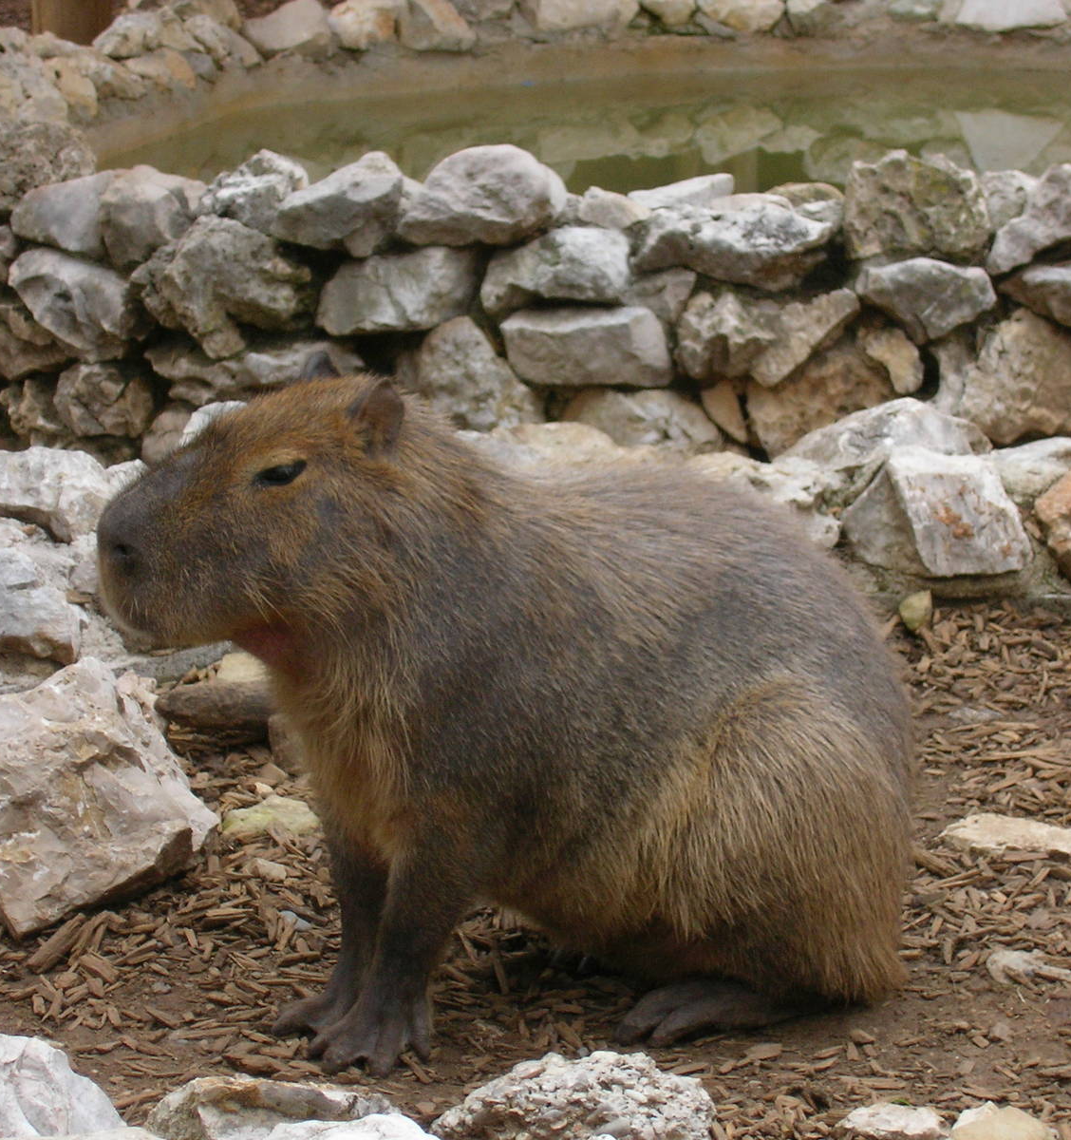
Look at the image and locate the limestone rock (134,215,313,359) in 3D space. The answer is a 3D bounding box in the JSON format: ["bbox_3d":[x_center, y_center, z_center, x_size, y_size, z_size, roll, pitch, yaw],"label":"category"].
[{"bbox_3d":[-0.466,-0.426,6.895,0.216,0.203,0.200,7,15,29],"label":"limestone rock"}]

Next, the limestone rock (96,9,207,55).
[{"bbox_3d":[-0.792,-1.107,9.480,0.210,0.100,0.160,-7,14,-29],"label":"limestone rock"}]

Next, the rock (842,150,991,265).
[{"bbox_3d":[0.656,-0.622,7.921,0.257,0.196,0.218,0,12,0],"label":"rock"}]

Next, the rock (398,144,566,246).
[{"bbox_3d":[-0.081,-0.576,7.088,0.245,0.145,0.190,2,12,10],"label":"rock"}]

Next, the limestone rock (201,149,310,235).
[{"bbox_3d":[-0.416,-0.564,6.863,0.120,0.119,0.150,7,15,27],"label":"limestone rock"}]

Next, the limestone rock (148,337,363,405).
[{"bbox_3d":[-0.417,-0.285,6.870,0.307,0.081,0.170,6,14,26],"label":"limestone rock"}]

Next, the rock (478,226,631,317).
[{"bbox_3d":[0.033,-0.508,7.852,0.259,0.149,0.207,0,12,0],"label":"rock"}]

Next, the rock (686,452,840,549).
[{"bbox_3d":[0.331,-0.101,6.716,0.225,0.138,0.180,0,12,0],"label":"rock"}]

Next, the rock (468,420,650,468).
[{"bbox_3d":[0.033,-0.143,6.210,0.250,0.120,0.180,0,12,0],"label":"rock"}]

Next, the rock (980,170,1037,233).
[{"bbox_3d":[0.723,-0.561,7.040,0.100,0.085,0.110,0,12,0],"label":"rock"}]

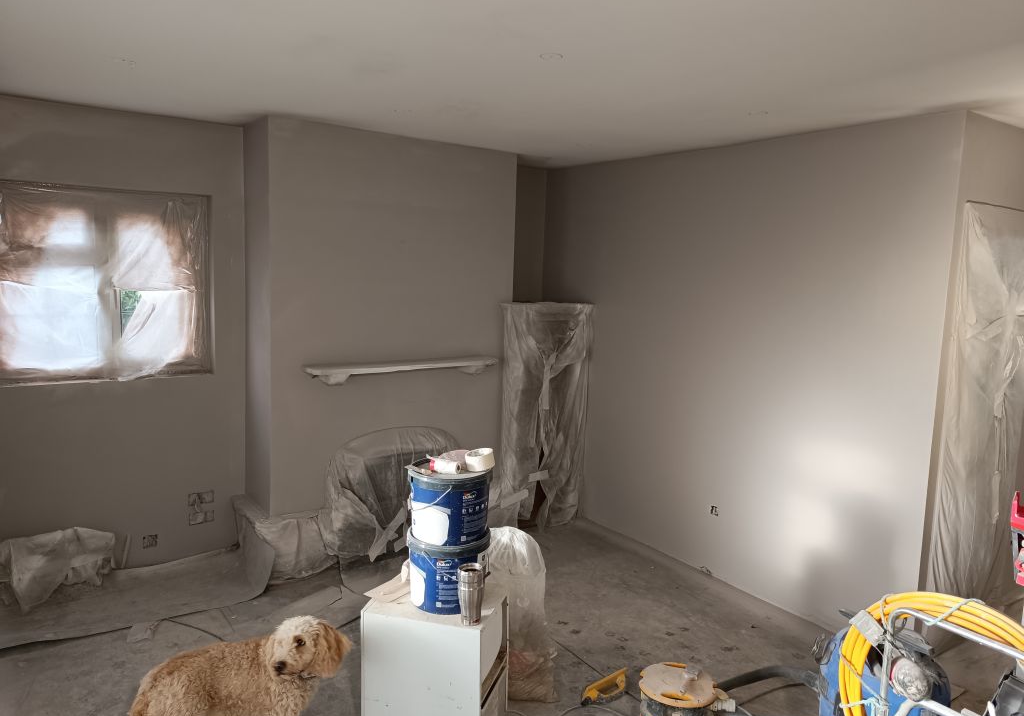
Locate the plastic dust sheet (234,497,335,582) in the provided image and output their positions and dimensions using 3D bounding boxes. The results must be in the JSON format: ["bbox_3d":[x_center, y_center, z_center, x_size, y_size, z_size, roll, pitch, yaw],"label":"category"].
[{"bbox_3d":[-1.256,0.962,3.929,0.430,0.315,0.540,-3,9,-35],"label":"plastic dust sheet"}]

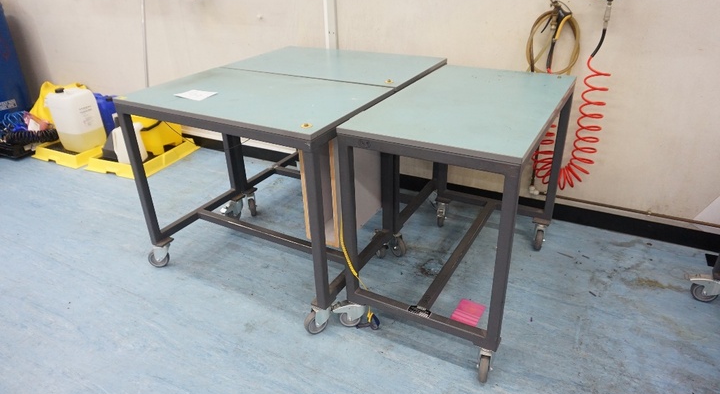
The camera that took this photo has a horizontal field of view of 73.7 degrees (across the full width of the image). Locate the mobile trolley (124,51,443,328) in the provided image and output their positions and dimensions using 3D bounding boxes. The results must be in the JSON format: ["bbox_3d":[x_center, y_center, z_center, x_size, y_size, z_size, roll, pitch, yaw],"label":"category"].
[{"bbox_3d":[-0.278,-0.163,2.439,1.006,0.890,1.204,14,32,27],"label":"mobile trolley"}]

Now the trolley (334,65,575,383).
[{"bbox_3d":[0.446,0.019,2.041,0.602,0.891,0.992,13,32,27],"label":"trolley"}]

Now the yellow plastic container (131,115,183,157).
[{"bbox_3d":[-1.664,-0.531,3.820,0.330,0.290,0.280,11,31,24],"label":"yellow plastic container"}]

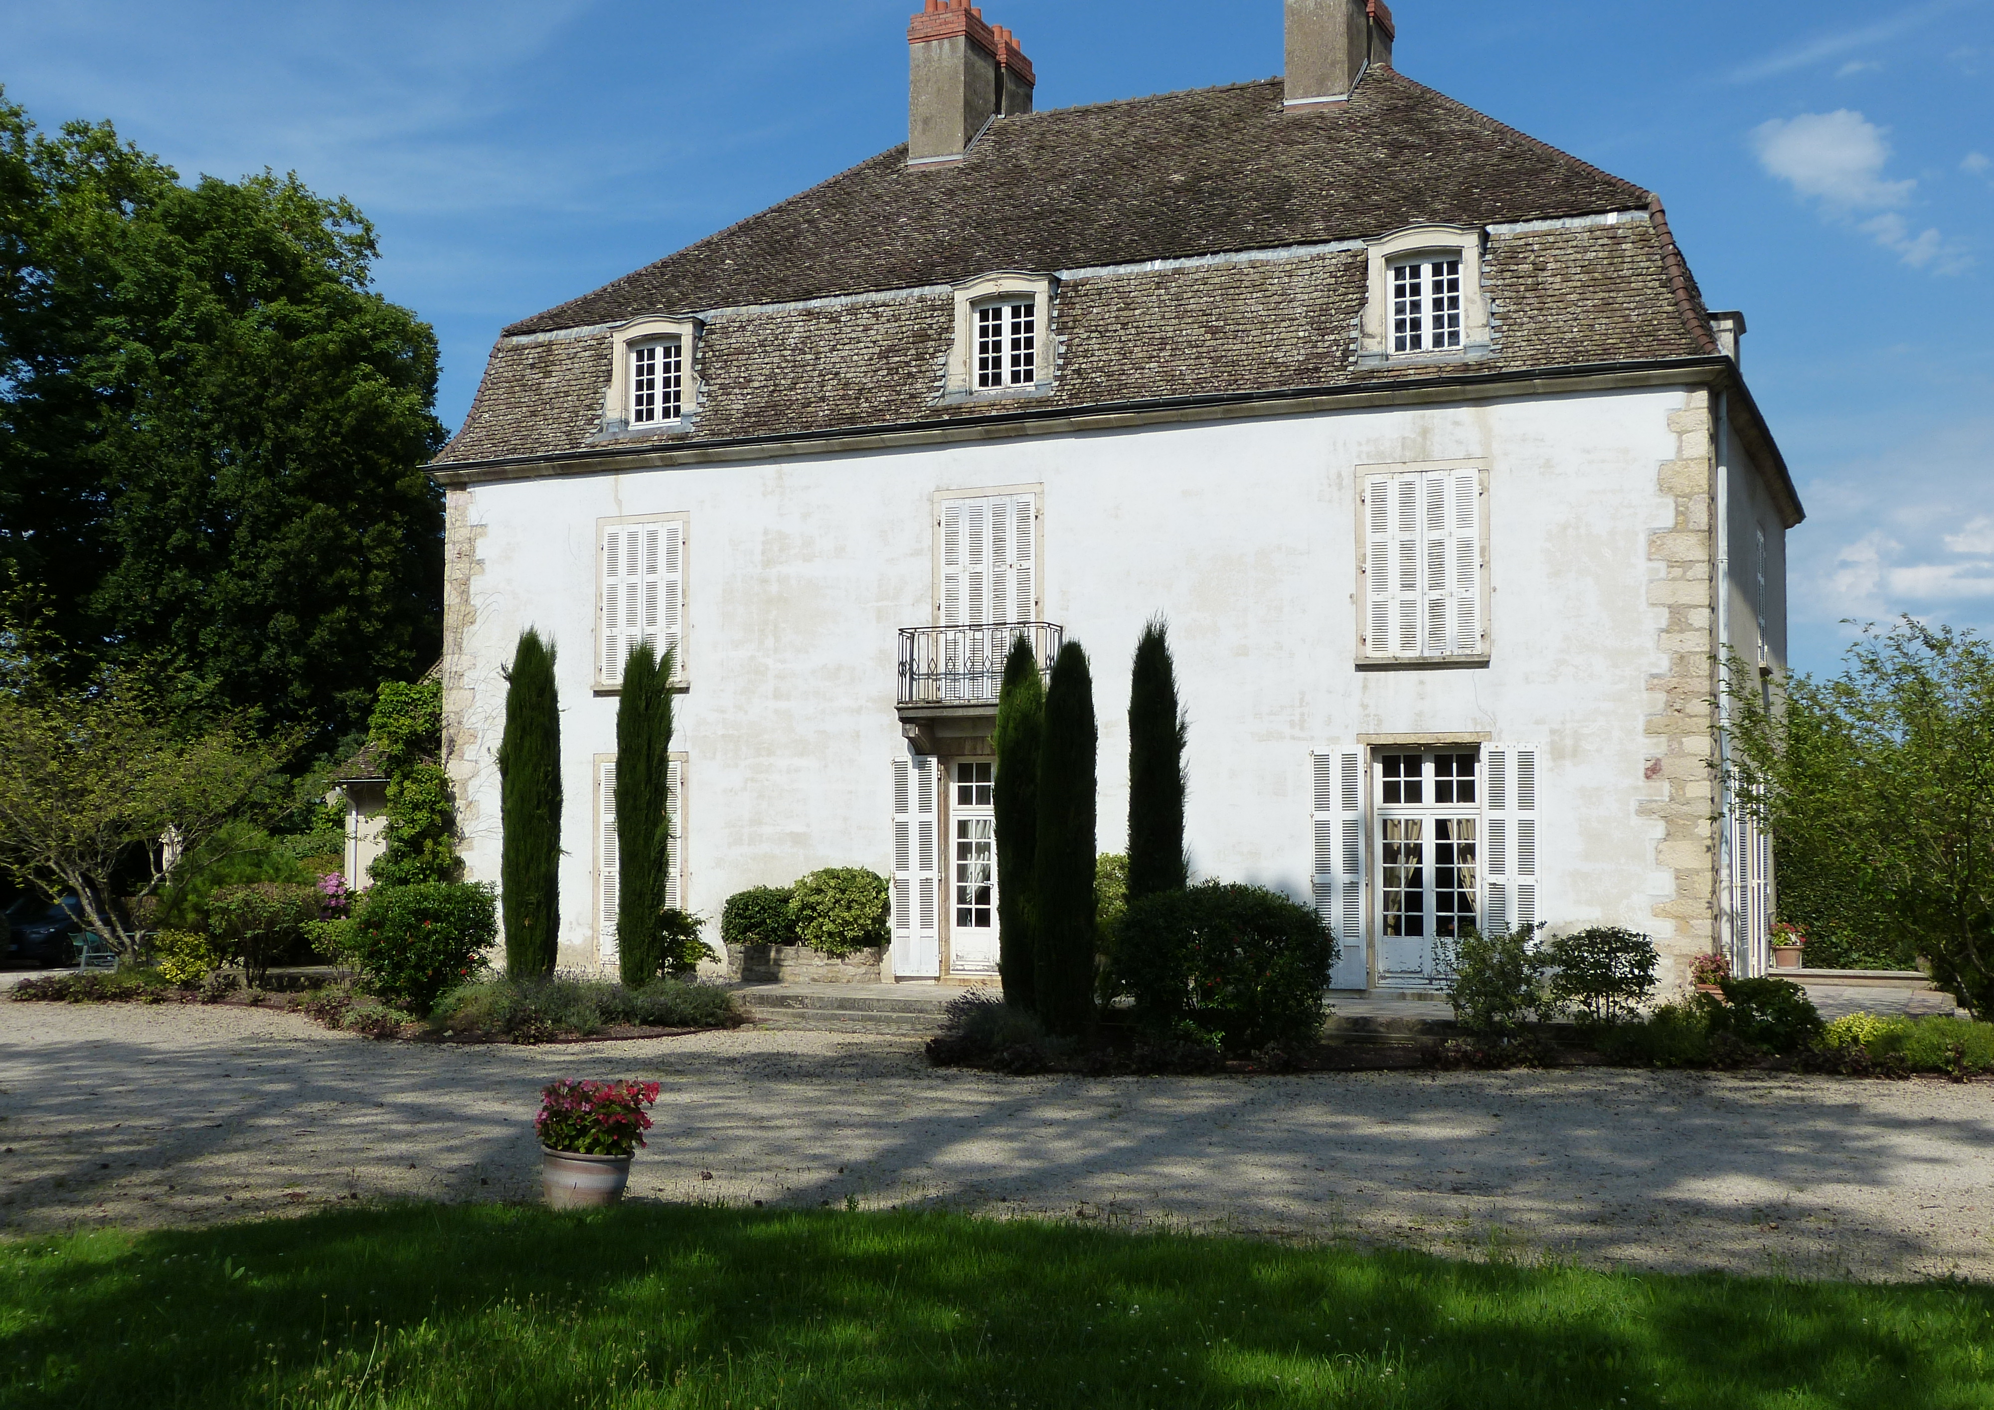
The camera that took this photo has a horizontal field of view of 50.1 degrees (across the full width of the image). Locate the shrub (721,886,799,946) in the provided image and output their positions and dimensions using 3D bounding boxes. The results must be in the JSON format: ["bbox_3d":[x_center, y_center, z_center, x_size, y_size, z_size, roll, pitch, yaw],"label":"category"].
[{"bbox_3d":[-2.951,2.668,26.742,0.997,0.782,0.760,-2,-4,24],"label":"shrub"}]

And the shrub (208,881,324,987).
[{"bbox_3d":[-10.493,3.289,30.613,1.679,1.501,1.580,-1,-4,24],"label":"shrub"}]

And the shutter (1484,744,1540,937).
[{"bbox_3d":[5.630,1.771,23.289,0.622,2.735,0.045,-1,-4,24],"label":"shutter"}]

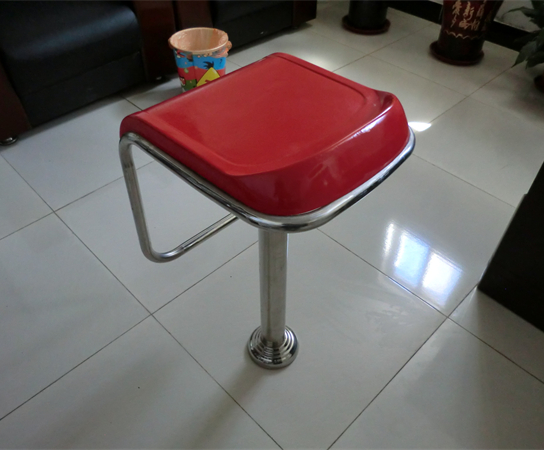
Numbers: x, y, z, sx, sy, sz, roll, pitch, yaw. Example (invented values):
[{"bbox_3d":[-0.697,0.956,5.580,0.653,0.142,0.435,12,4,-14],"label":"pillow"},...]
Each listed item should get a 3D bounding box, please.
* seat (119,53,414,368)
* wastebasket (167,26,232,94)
[{"bbox_3d":[-0.012,0.068,1.019,0.350,0.730,0.370,-34,55,-30],"label":"seat"},{"bbox_3d":[-0.319,-0.725,2.148,0.258,0.252,0.258,1,45,-1],"label":"wastebasket"}]

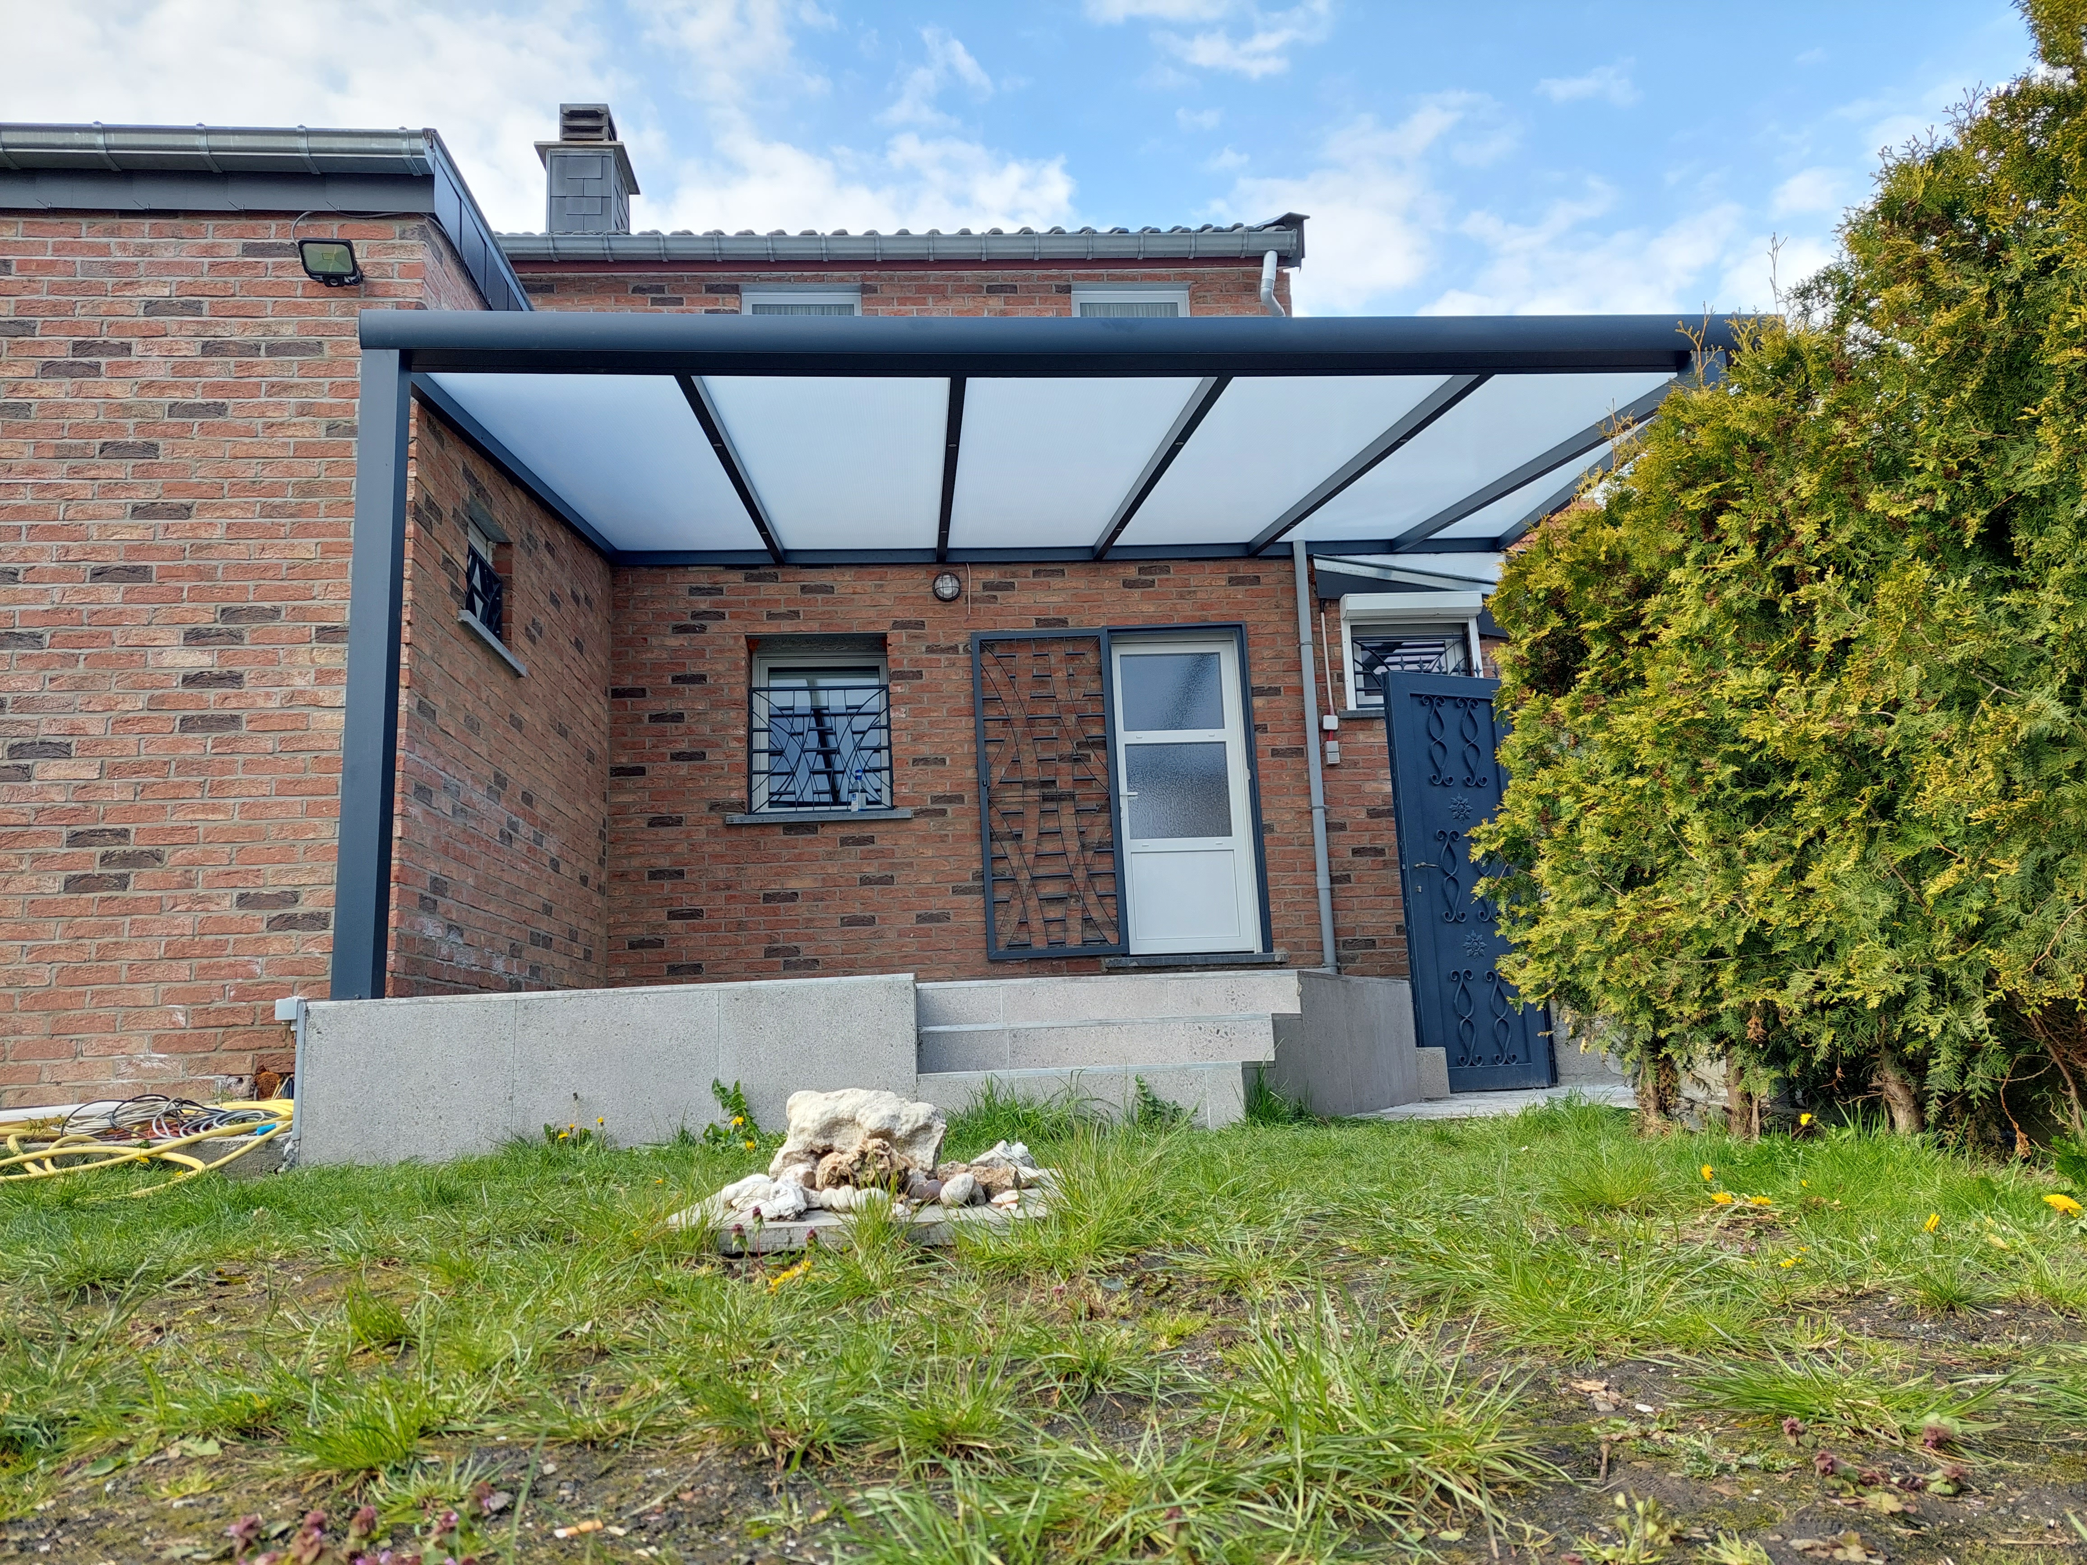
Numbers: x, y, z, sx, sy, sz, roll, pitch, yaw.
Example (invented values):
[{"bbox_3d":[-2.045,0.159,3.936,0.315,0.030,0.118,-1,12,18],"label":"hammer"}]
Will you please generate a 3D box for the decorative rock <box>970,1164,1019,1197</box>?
[{"bbox_3d":[-0.070,0.576,2.096,0.071,0.048,0.056,-2,-11,-5],"label":"decorative rock"}]

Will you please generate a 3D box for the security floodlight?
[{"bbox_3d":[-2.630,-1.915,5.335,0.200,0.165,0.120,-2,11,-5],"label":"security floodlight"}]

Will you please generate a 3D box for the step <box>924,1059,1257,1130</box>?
[{"bbox_3d":[0.111,1.004,4.618,1.012,0.182,0.300,-2,-11,-5],"label":"step"}]

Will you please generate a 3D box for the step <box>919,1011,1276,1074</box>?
[{"bbox_3d":[0.172,0.898,4.941,1.188,0.144,0.300,-2,-11,-5],"label":"step"}]

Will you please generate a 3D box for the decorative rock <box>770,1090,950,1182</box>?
[{"bbox_3d":[-0.321,0.608,2.492,0.317,0.159,0.198,-2,-11,-5],"label":"decorative rock"}]

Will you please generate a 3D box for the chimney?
[{"bbox_3d":[-3.897,-5.102,12.411,0.727,1.306,0.727,-2,-11,-5],"label":"chimney"}]

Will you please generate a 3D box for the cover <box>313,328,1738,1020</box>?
[{"bbox_3d":[0.280,-0.474,6.894,5.490,2.965,4.050,-2,-11,-5],"label":"cover"}]

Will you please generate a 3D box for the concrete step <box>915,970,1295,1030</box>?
[{"bbox_3d":[0.233,0.802,5.261,1.364,0.162,0.300,-2,-11,-5],"label":"concrete step"}]

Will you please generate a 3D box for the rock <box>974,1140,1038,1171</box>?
[{"bbox_3d":[-0.065,0.640,2.462,0.117,0.061,0.092,-2,-11,-5],"label":"rock"}]

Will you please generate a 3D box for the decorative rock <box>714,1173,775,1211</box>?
[{"bbox_3d":[-0.429,0.587,2.077,0.093,0.051,0.073,-2,-11,-5],"label":"decorative rock"}]

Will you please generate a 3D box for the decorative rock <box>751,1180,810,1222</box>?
[{"bbox_3d":[-0.352,0.557,1.937,0.082,0.050,0.069,-2,-11,-5],"label":"decorative rock"}]

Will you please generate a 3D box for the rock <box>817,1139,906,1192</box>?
[{"bbox_3d":[-0.284,0.603,2.278,0.147,0.083,0.107,-2,-11,-5],"label":"rock"}]

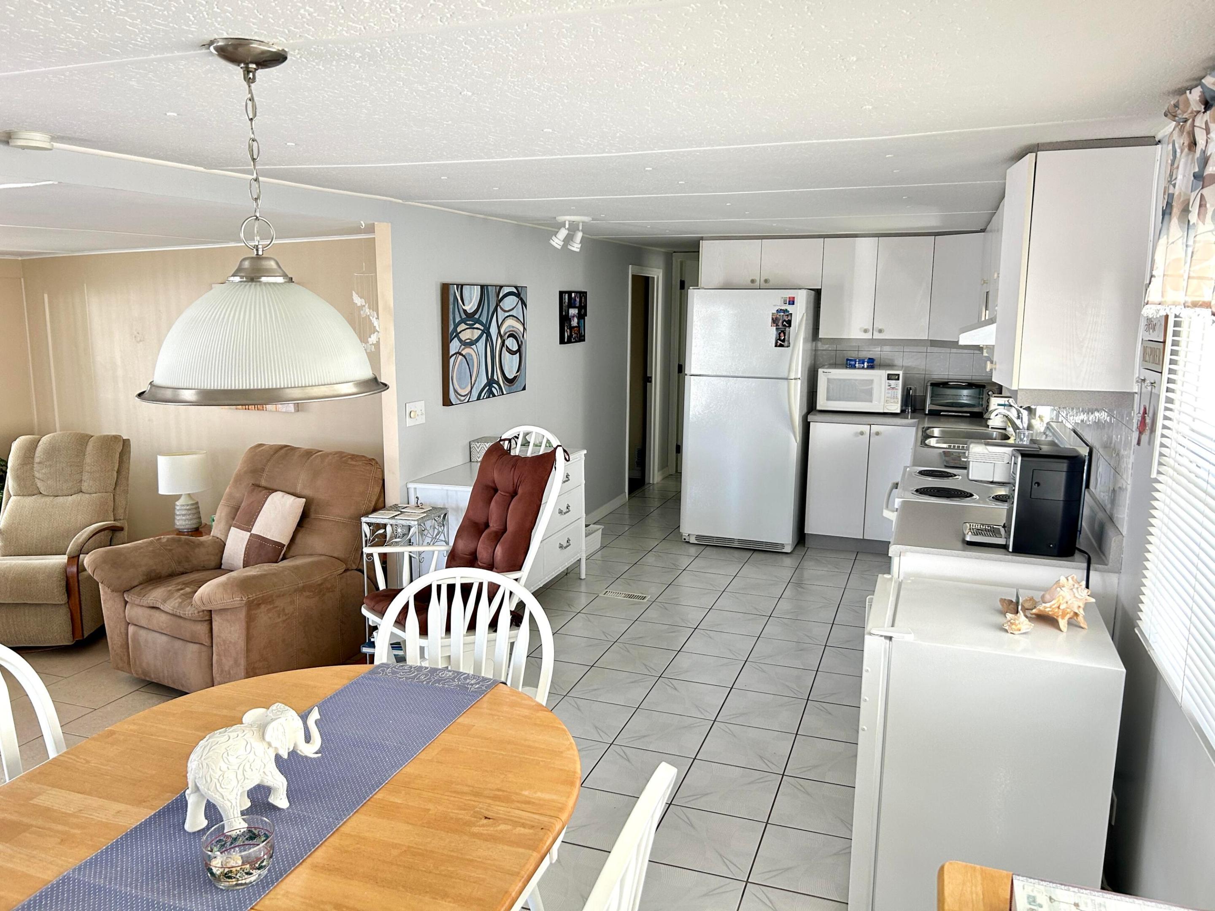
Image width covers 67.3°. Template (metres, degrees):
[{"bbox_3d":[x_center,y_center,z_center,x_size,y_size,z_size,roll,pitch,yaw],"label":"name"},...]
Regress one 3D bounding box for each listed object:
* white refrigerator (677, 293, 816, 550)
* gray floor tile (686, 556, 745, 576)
[{"bbox_3d":[1.014,-0.286,6.491,0.793,1.770,0.747,4,11,19],"label":"white refrigerator"},{"bbox_3d":[0.698,0.705,5.851,0.325,0.010,0.322,4,11,20],"label":"gray floor tile"}]

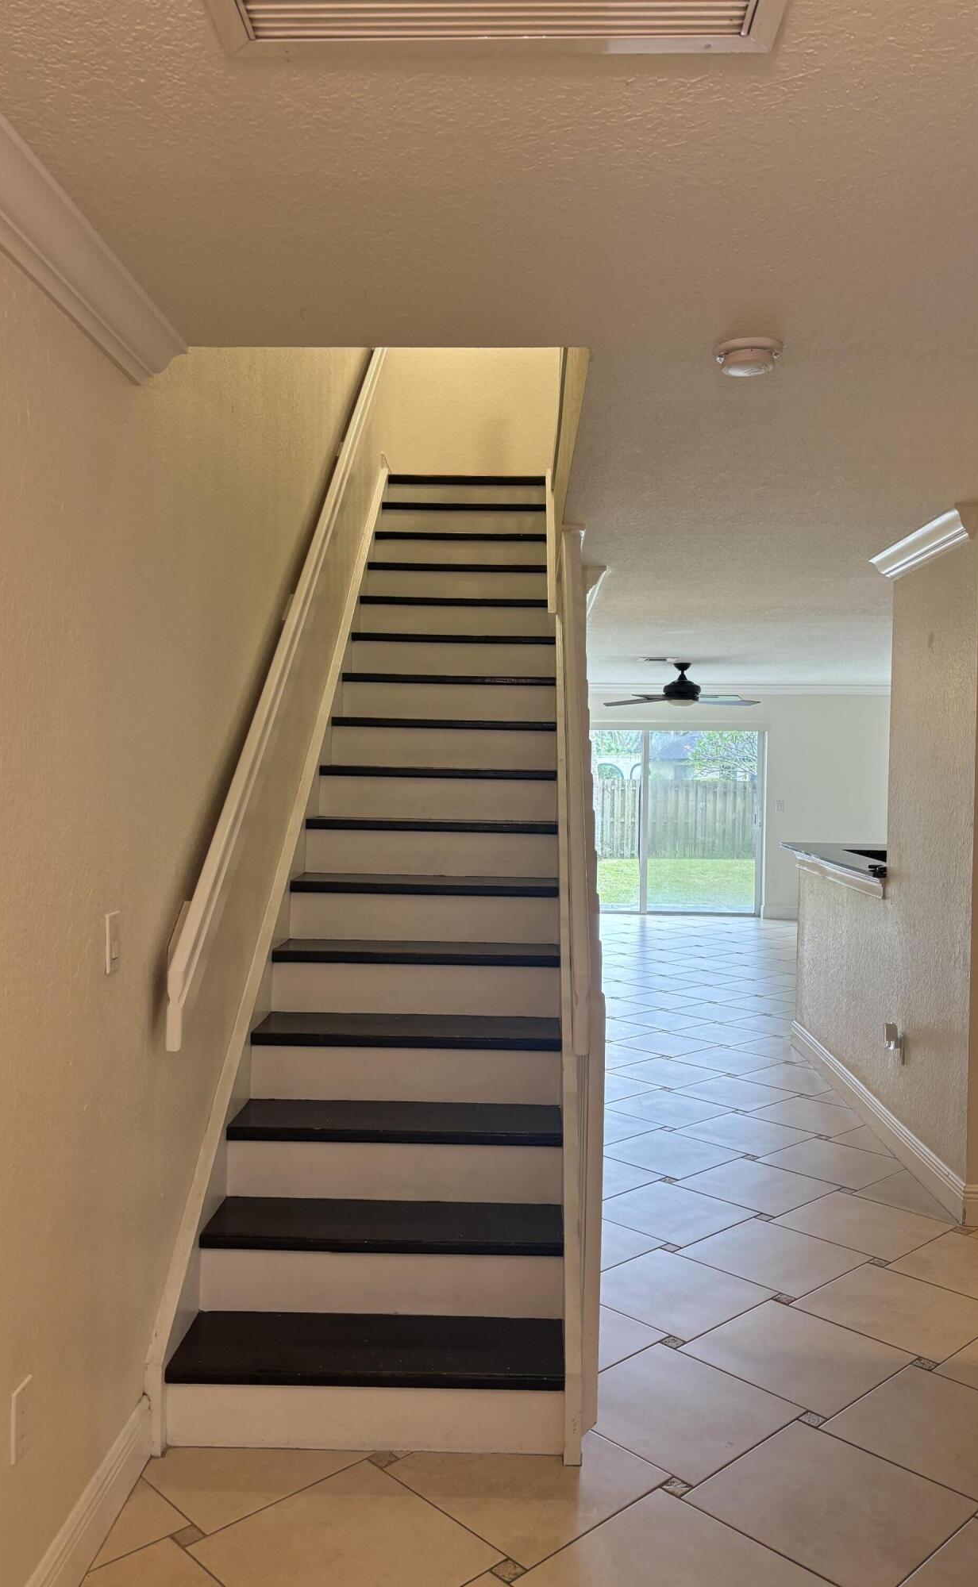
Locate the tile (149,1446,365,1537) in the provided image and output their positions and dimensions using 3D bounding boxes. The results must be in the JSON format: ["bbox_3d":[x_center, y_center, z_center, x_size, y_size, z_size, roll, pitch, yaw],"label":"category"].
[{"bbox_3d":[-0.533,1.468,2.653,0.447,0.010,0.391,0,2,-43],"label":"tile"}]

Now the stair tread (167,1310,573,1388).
[{"bbox_3d":[-0.274,1.311,2.809,0.894,0.035,0.267,1,1,2],"label":"stair tread"}]

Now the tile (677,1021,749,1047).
[{"bbox_3d":[1.352,1.406,6.939,0.447,0.010,0.447,0,2,-43],"label":"tile"}]

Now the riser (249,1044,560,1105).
[{"bbox_3d":[-0.241,0.816,3.470,0.898,0.160,0.020,1,1,2],"label":"riser"}]

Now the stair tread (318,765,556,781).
[{"bbox_3d":[-0.182,-0.077,4.535,0.883,0.034,0.269,1,1,0],"label":"stair tread"}]

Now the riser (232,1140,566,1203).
[{"bbox_3d":[-0.253,1.012,3.203,0.894,0.156,0.022,1,1,2],"label":"riser"}]

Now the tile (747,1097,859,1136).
[{"bbox_3d":[1.447,1.441,5.311,0.448,0.010,0.448,0,2,-43],"label":"tile"}]

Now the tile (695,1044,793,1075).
[{"bbox_3d":[1.261,1.417,6.304,0.447,0.010,0.447,0,2,-43],"label":"tile"}]

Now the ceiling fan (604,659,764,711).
[{"bbox_3d":[1.616,-0.897,10.016,1.300,0.376,1.260,1,1,2],"label":"ceiling fan"}]

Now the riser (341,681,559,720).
[{"bbox_3d":[-0.163,-0.371,4.927,0.883,0.160,0.020,1,1,0],"label":"riser"}]

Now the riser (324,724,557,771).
[{"bbox_3d":[-0.173,-0.178,4.620,0.872,0.154,0.020,1,1,0],"label":"riser"}]

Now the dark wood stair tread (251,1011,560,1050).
[{"bbox_3d":[-0.229,0.698,3.490,0.872,0.035,0.266,1,1,0],"label":"dark wood stair tread"}]

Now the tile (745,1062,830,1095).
[{"bbox_3d":[1.538,1.429,5.946,0.448,0.010,0.448,0,2,-43],"label":"tile"}]

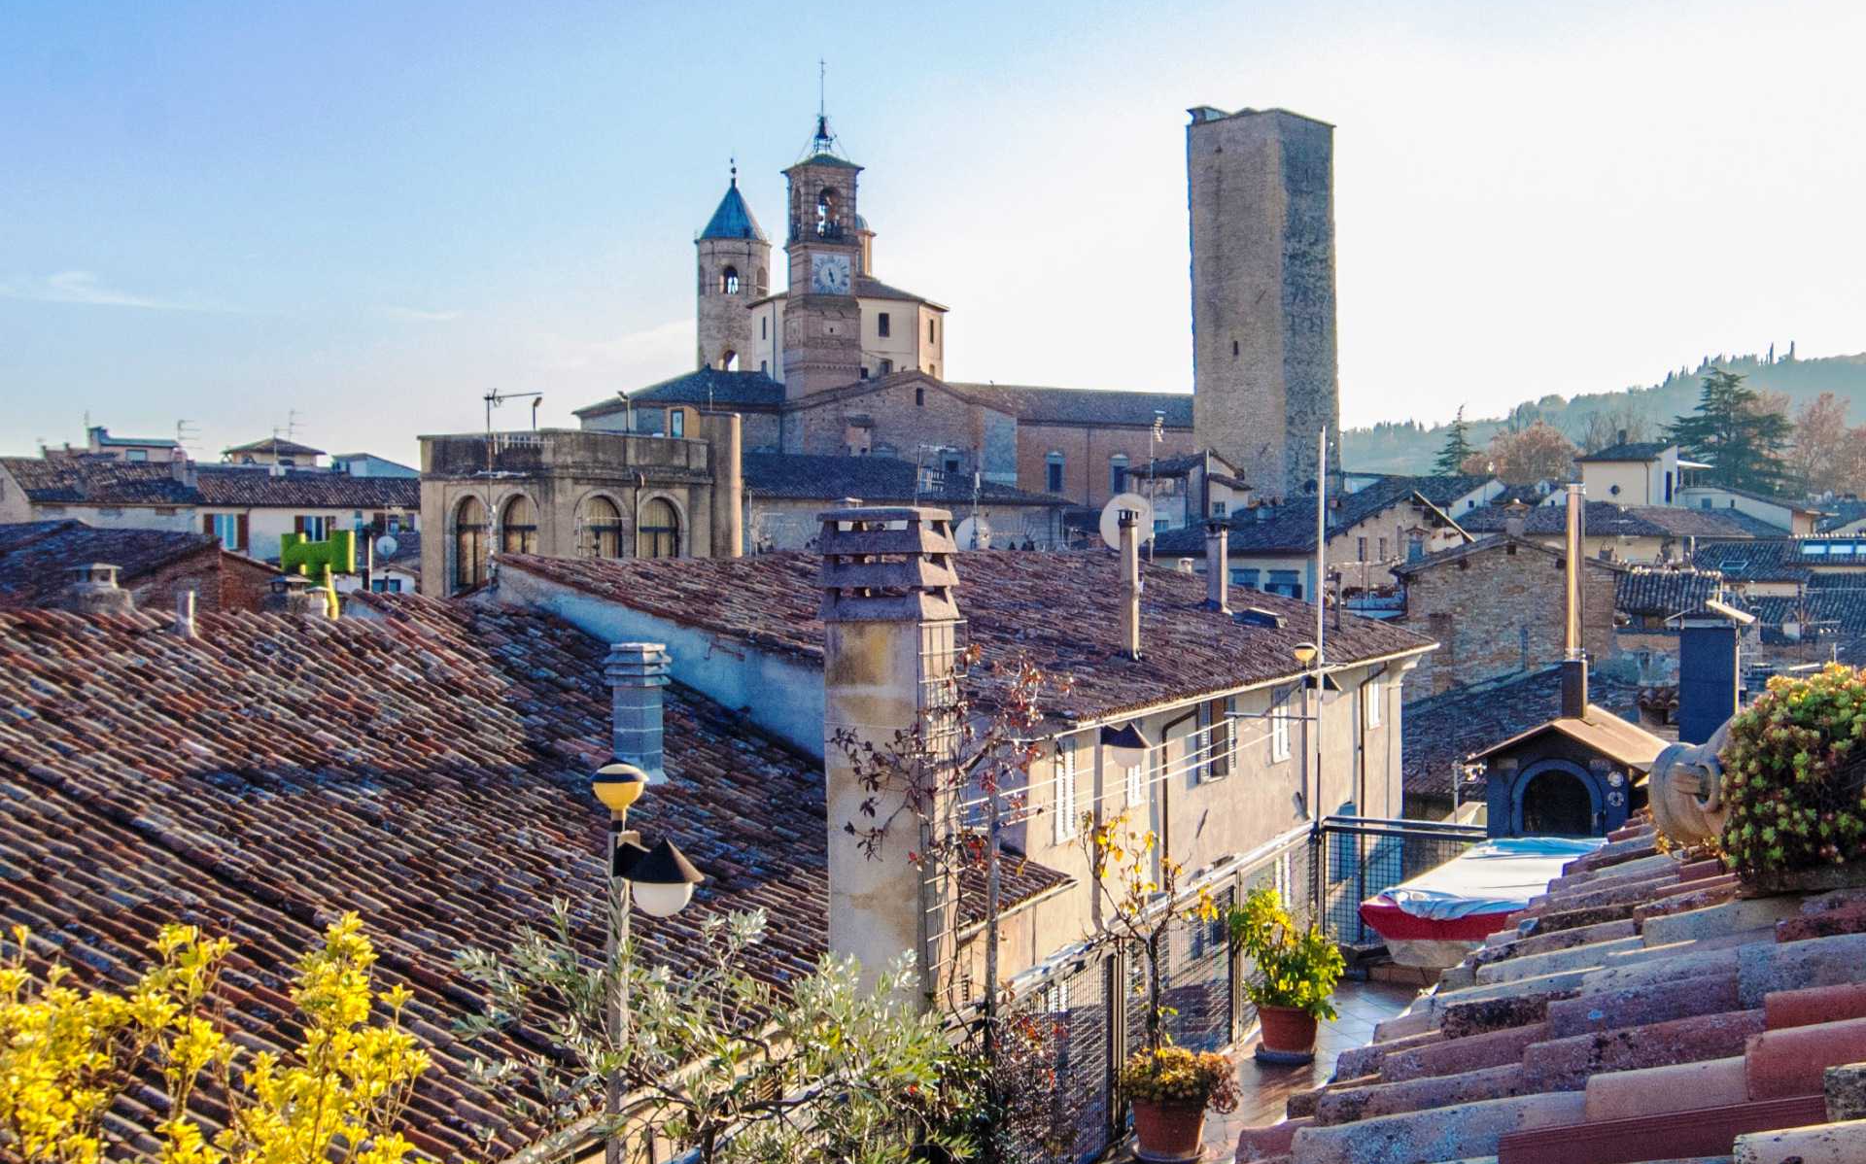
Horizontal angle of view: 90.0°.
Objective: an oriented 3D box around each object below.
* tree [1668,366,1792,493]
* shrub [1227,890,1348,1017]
[{"bbox_3d":[72.726,-5.315,85.000,12.500,24.000,12.500,0,1,0],"label":"tree"},{"bbox_3d":[2.203,2.312,5.800,0.700,0.820,0.680,0,1,0],"label":"shrub"}]

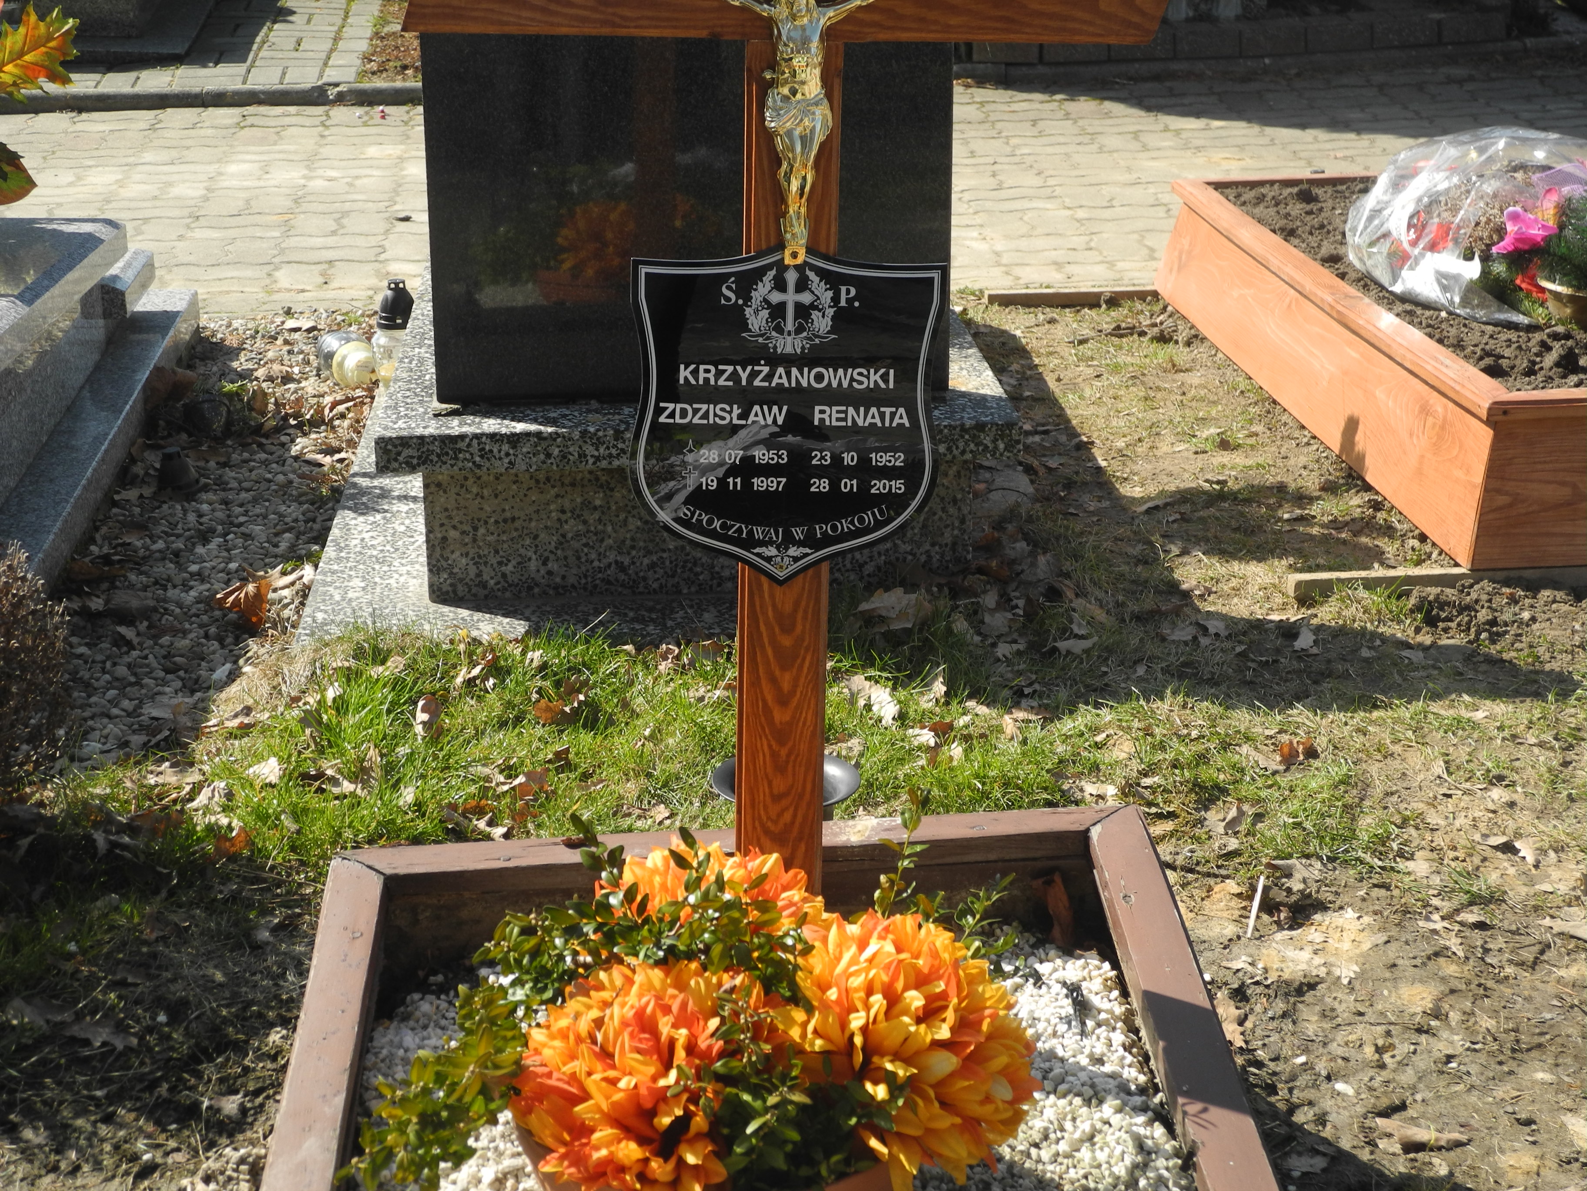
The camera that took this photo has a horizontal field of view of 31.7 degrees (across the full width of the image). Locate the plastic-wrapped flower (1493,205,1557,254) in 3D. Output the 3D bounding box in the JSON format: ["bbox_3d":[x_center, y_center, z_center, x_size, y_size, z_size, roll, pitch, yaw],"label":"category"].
[{"bbox_3d":[1.086,-0.543,4.156,0.090,0.065,0.075,10,19,31],"label":"plastic-wrapped flower"}]

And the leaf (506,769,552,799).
[{"bbox_3d":[-0.340,0.240,3.578,0.059,0.025,0.042,0,21,0],"label":"leaf"}]

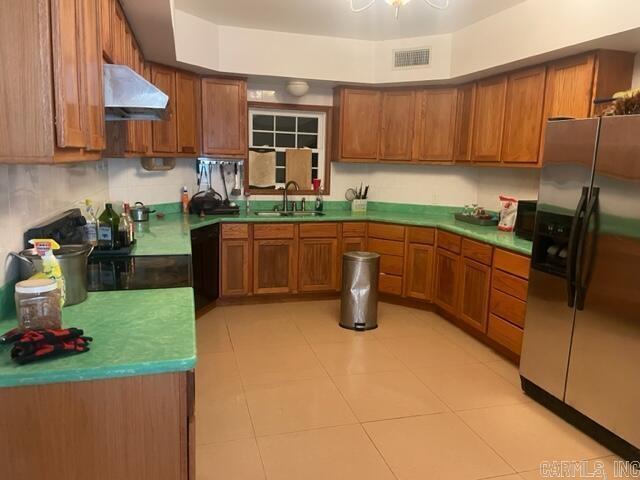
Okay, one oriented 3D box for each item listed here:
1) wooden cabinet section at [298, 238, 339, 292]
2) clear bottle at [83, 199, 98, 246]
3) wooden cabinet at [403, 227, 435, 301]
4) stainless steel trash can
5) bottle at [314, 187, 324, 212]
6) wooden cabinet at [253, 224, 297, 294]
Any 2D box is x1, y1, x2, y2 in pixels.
[{"bbox_3d":[-0.080,0.225,5.244,0.434,0.577,0.513,-1,10,-15],"label":"wooden cabinet section"},{"bbox_3d":[-1.462,-0.095,3.086,0.083,0.294,0.064,-2,10,-21],"label":"clear bottle"},{"bbox_3d":[1.134,0.210,5.082,0.324,0.765,0.588,7,11,29],"label":"wooden cabinet"},{"bbox_3d":[0.367,0.464,4.398,0.345,0.650,0.370,2,10,1],"label":"stainless steel trash can"},{"bbox_3d":[0.004,-0.434,5.425,0.069,0.255,0.054,0,10,-10],"label":"bottle"},{"bbox_3d":[-0.529,0.152,5.107,0.465,0.754,0.550,-1,10,-16],"label":"wooden cabinet"}]

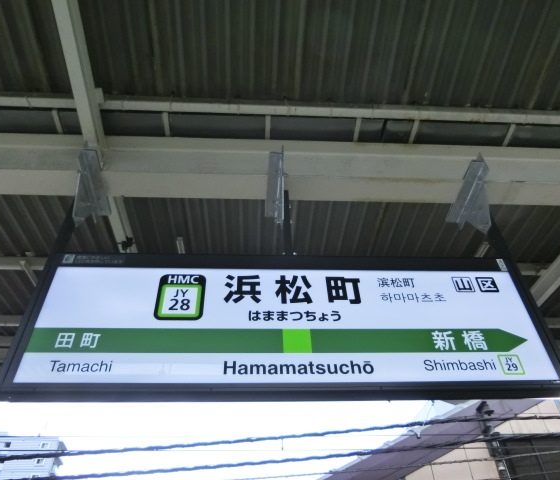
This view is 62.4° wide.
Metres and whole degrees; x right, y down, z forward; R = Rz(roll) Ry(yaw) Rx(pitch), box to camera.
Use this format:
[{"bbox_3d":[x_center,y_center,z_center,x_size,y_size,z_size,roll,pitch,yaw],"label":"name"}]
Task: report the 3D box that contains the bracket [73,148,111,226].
[{"bbox_3d":[-1.127,-0.224,2.747,0.092,0.372,0.480,1,-44,-4],"label":"bracket"}]

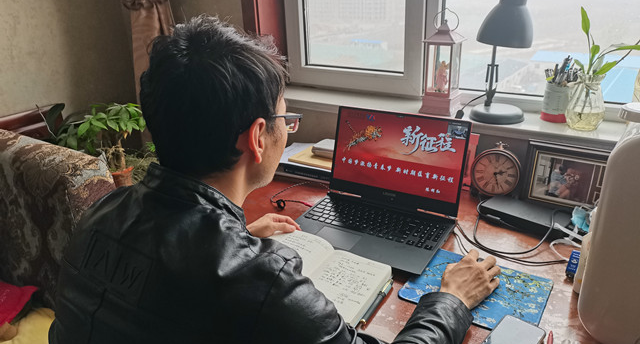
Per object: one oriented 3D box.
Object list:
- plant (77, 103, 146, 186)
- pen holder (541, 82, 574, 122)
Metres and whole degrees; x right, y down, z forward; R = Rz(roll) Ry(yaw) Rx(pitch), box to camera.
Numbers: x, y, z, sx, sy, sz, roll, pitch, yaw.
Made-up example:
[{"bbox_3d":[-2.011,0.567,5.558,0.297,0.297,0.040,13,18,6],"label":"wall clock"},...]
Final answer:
[{"bbox_3d":[-0.836,-0.093,1.997,0.310,0.395,0.310,-13,26,-22],"label":"plant"},{"bbox_3d":[0.641,-0.188,1.301,0.070,0.098,0.070,12,28,31],"label":"pen holder"}]

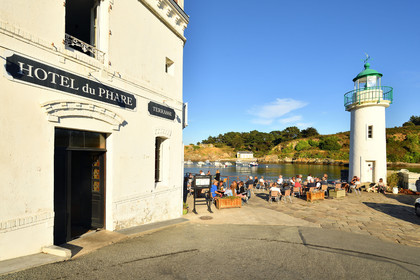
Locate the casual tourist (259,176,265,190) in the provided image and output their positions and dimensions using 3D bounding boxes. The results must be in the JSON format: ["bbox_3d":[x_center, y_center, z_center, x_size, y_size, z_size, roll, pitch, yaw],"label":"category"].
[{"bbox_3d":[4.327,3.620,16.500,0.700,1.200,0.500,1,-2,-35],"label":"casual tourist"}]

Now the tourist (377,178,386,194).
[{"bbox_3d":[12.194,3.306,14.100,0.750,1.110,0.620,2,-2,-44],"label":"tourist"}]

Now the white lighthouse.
[{"bbox_3d":[13.281,-1.558,16.700,3.200,10.600,3.200,-1,-2,37],"label":"white lighthouse"}]

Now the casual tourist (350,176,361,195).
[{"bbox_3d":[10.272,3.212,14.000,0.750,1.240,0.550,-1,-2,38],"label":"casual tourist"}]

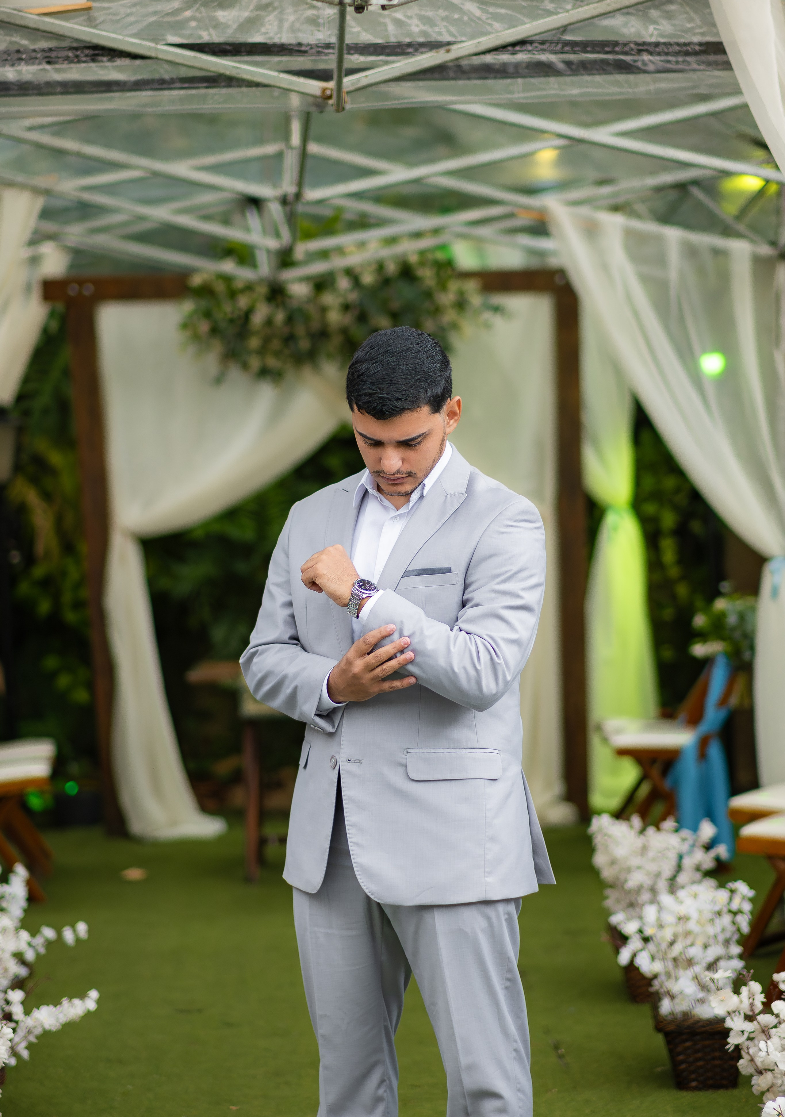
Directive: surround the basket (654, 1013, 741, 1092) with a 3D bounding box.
[{"bbox_3d":[0.730,1.148,6.580,0.225,0.180,0.340,-2,3,1],"label":"basket"}]

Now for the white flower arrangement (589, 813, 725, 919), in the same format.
[{"bbox_3d":[0.730,0.871,7.570,0.360,0.320,0.380,-2,3,1],"label":"white flower arrangement"}]

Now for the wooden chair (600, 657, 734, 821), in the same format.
[{"bbox_3d":[0.991,0.704,9.800,0.460,0.760,0.430,-2,3,-2],"label":"wooden chair"}]

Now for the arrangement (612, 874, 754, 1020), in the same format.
[{"bbox_3d":[0.697,0.932,6.580,0.340,0.320,0.380,-2,3,1],"label":"arrangement"}]

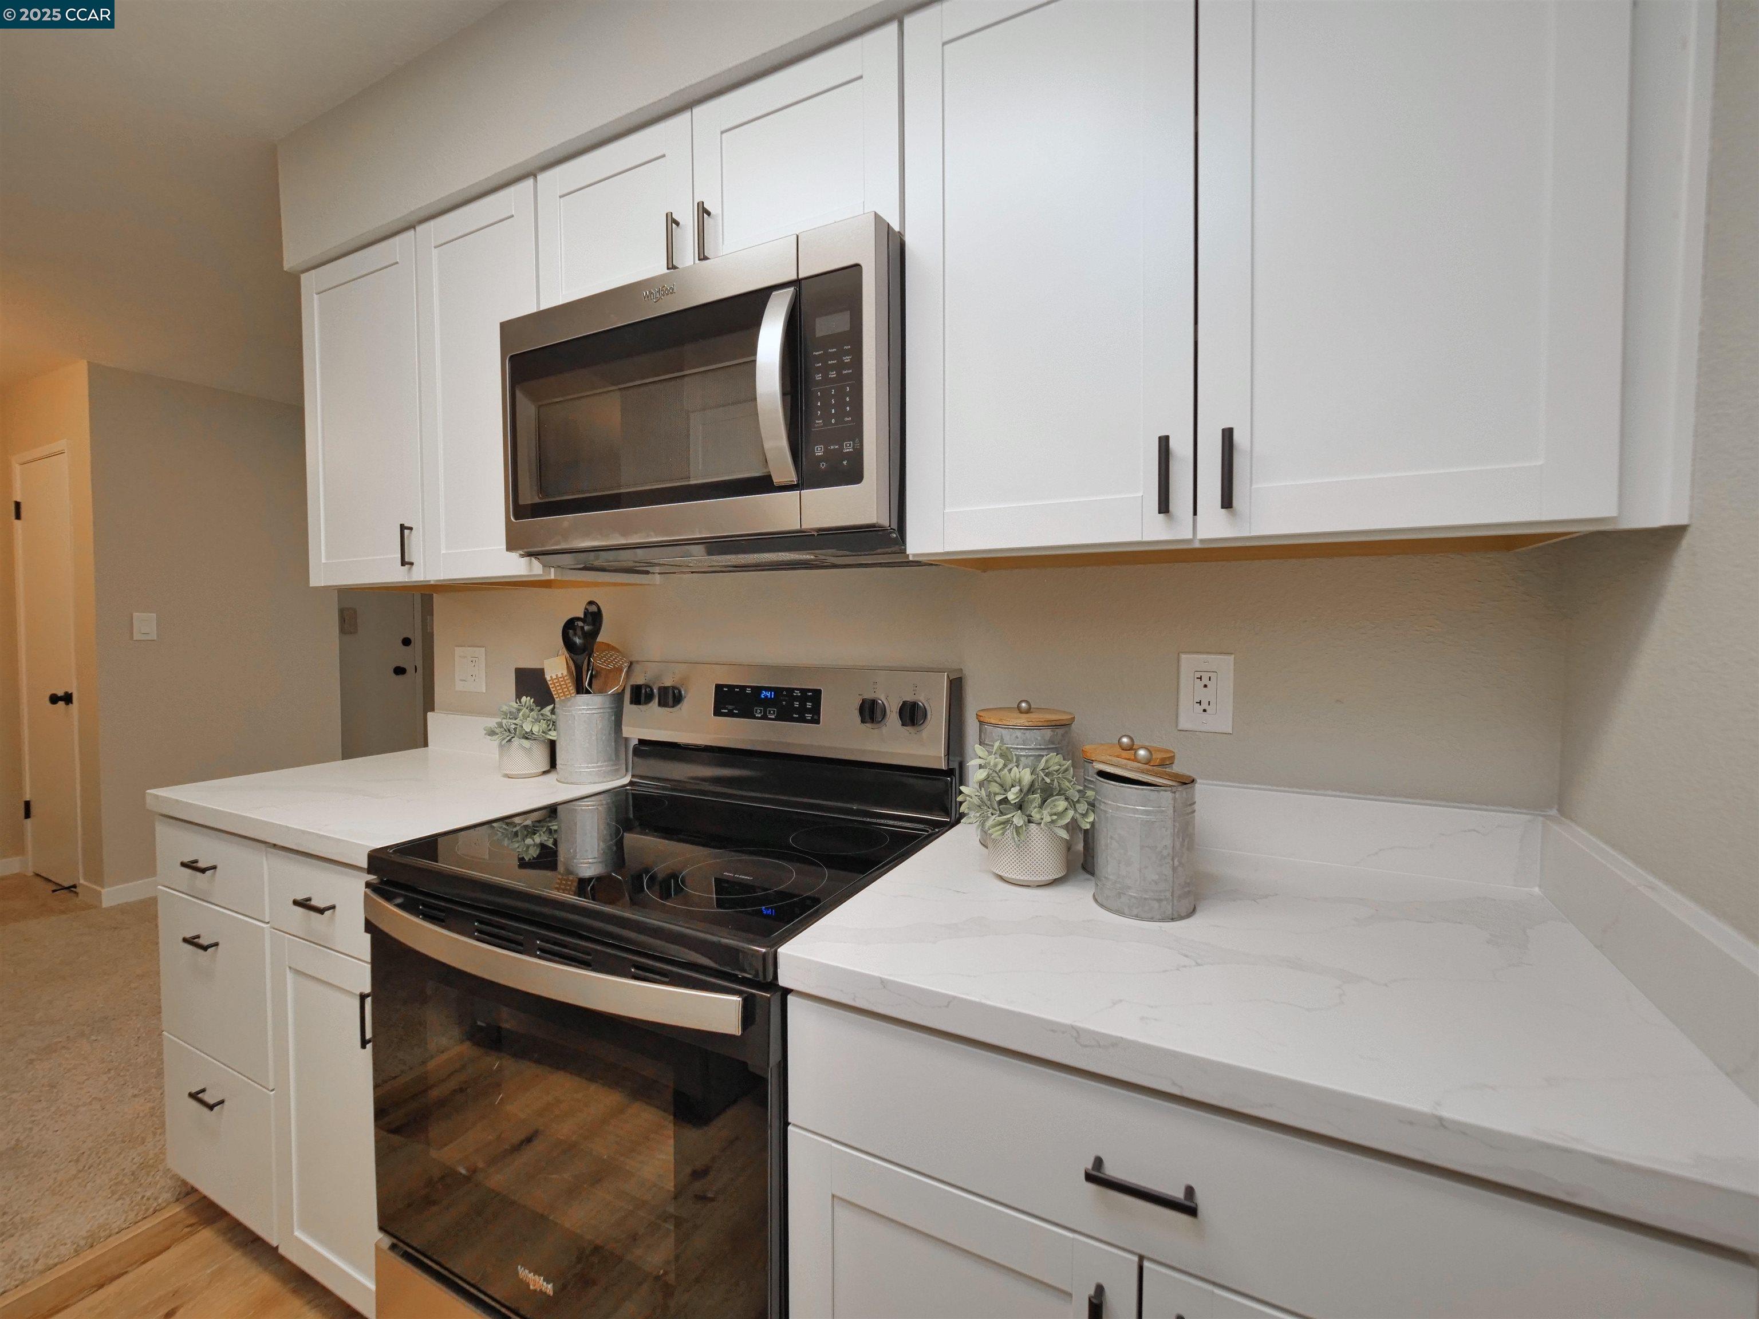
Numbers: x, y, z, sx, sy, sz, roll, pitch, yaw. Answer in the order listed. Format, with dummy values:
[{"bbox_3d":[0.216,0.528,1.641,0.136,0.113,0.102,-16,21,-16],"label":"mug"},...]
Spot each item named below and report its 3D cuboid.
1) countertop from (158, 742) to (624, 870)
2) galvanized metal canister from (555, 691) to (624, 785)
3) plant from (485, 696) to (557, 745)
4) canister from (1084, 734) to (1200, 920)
[{"bbox_3d":[-1.014,0.285,1.545,0.811,0.040,0.591,1,3,27],"label":"countertop"},{"bbox_3d":[-0.640,0.168,1.580,0.142,0.191,0.142,1,3,27],"label":"galvanized metal canister"},{"bbox_3d":[-0.796,0.140,1.604,0.170,0.118,0.155,1,3,27],"label":"plant"},{"bbox_3d":[0.327,0.203,0.872,0.122,0.192,0.122,1,3,27],"label":"canister"}]

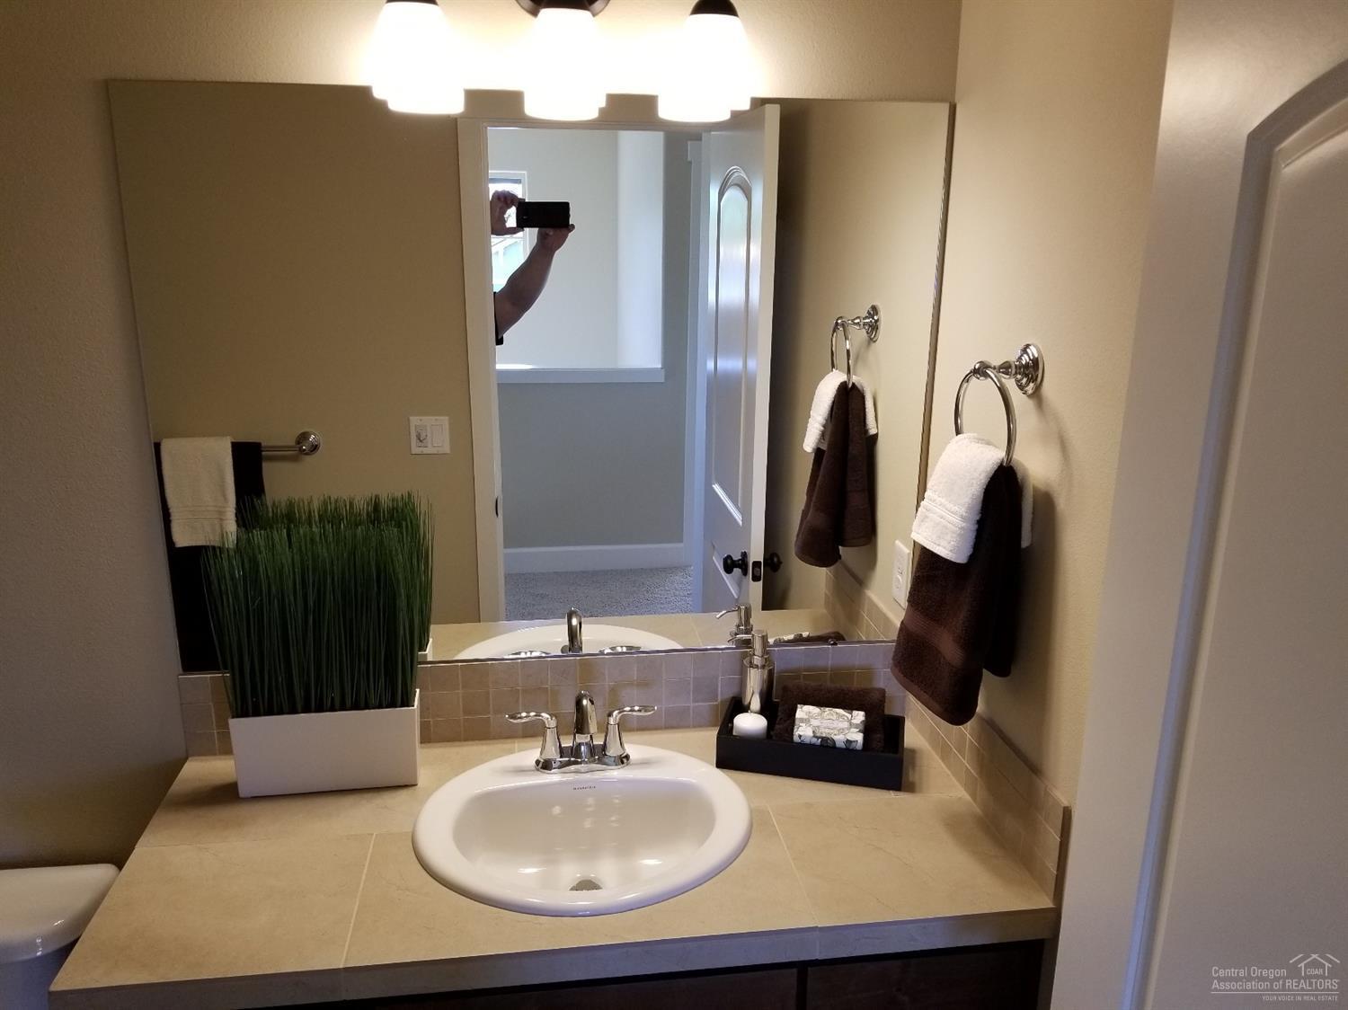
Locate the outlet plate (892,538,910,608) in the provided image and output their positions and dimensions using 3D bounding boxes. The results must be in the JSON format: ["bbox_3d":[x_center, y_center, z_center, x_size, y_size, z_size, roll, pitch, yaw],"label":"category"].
[{"bbox_3d":[0.436,0.131,1.938,0.007,0.115,0.073,-1,16,-8],"label":"outlet plate"}]

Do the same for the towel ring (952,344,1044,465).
[{"bbox_3d":[0.457,-0.129,1.419,0.083,0.193,0.166,-1,16,-8],"label":"towel ring"}]

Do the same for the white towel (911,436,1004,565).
[{"bbox_3d":[0.407,-0.012,1.439,0.079,0.187,0.140,-1,16,-8],"label":"white towel"}]

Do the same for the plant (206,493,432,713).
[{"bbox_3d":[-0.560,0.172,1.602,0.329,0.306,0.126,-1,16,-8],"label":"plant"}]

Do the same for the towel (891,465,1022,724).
[{"bbox_3d":[0.432,0.115,1.496,0.120,0.372,0.198,-1,16,-8],"label":"towel"}]

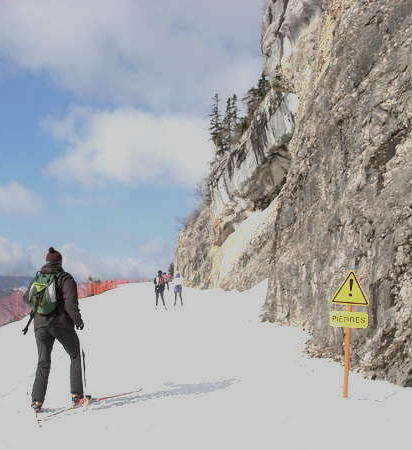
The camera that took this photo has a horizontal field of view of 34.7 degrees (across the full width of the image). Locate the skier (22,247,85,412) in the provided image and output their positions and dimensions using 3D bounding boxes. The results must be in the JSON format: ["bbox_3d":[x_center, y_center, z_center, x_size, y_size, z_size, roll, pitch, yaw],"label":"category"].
[{"bbox_3d":[-1.652,1.132,7.150,0.640,1.790,0.620,-1,-5,8],"label":"skier"}]

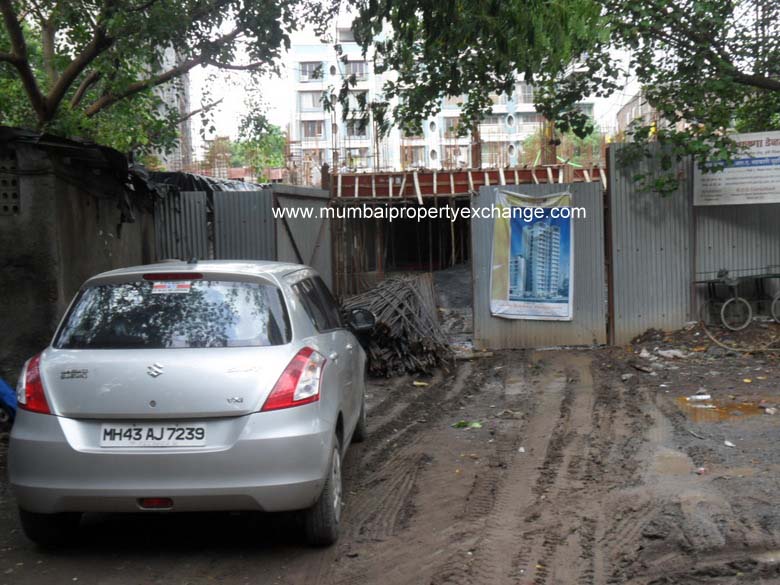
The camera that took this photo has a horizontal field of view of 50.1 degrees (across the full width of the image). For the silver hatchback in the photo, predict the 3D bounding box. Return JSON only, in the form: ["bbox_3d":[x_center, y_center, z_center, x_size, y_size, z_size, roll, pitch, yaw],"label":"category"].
[{"bbox_3d":[-1.068,0.542,5.810,1.720,1.530,3.850,-1,2,2],"label":"silver hatchback"}]

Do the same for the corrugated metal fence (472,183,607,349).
[{"bbox_3d":[2.276,-0.407,12.690,2.065,2.489,0.080,-2,2,-5],"label":"corrugated metal fence"}]

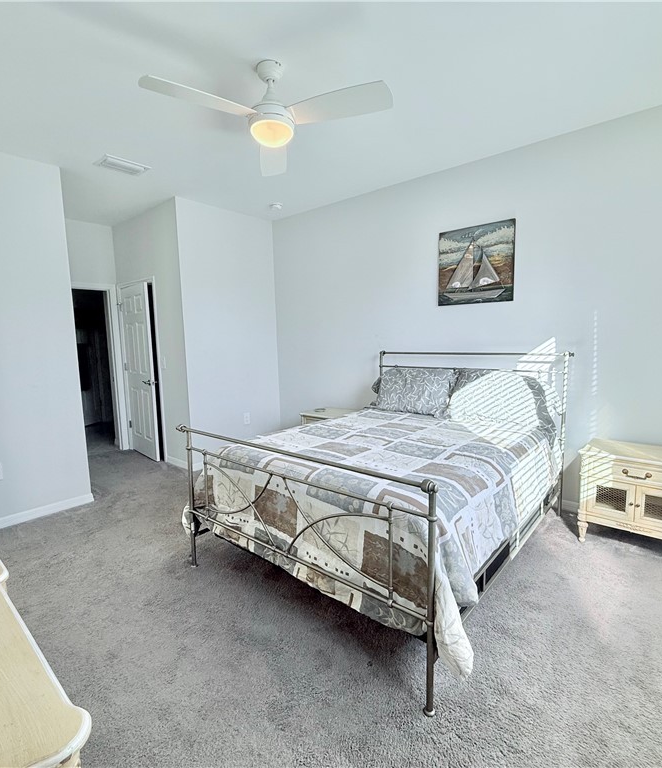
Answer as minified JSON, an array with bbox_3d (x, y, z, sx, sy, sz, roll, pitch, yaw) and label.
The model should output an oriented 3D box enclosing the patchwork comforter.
[{"bbox_3d":[0.395,0.612,2.769,1.848,0.518,1.988,4,9,40],"label":"patchwork comforter"}]

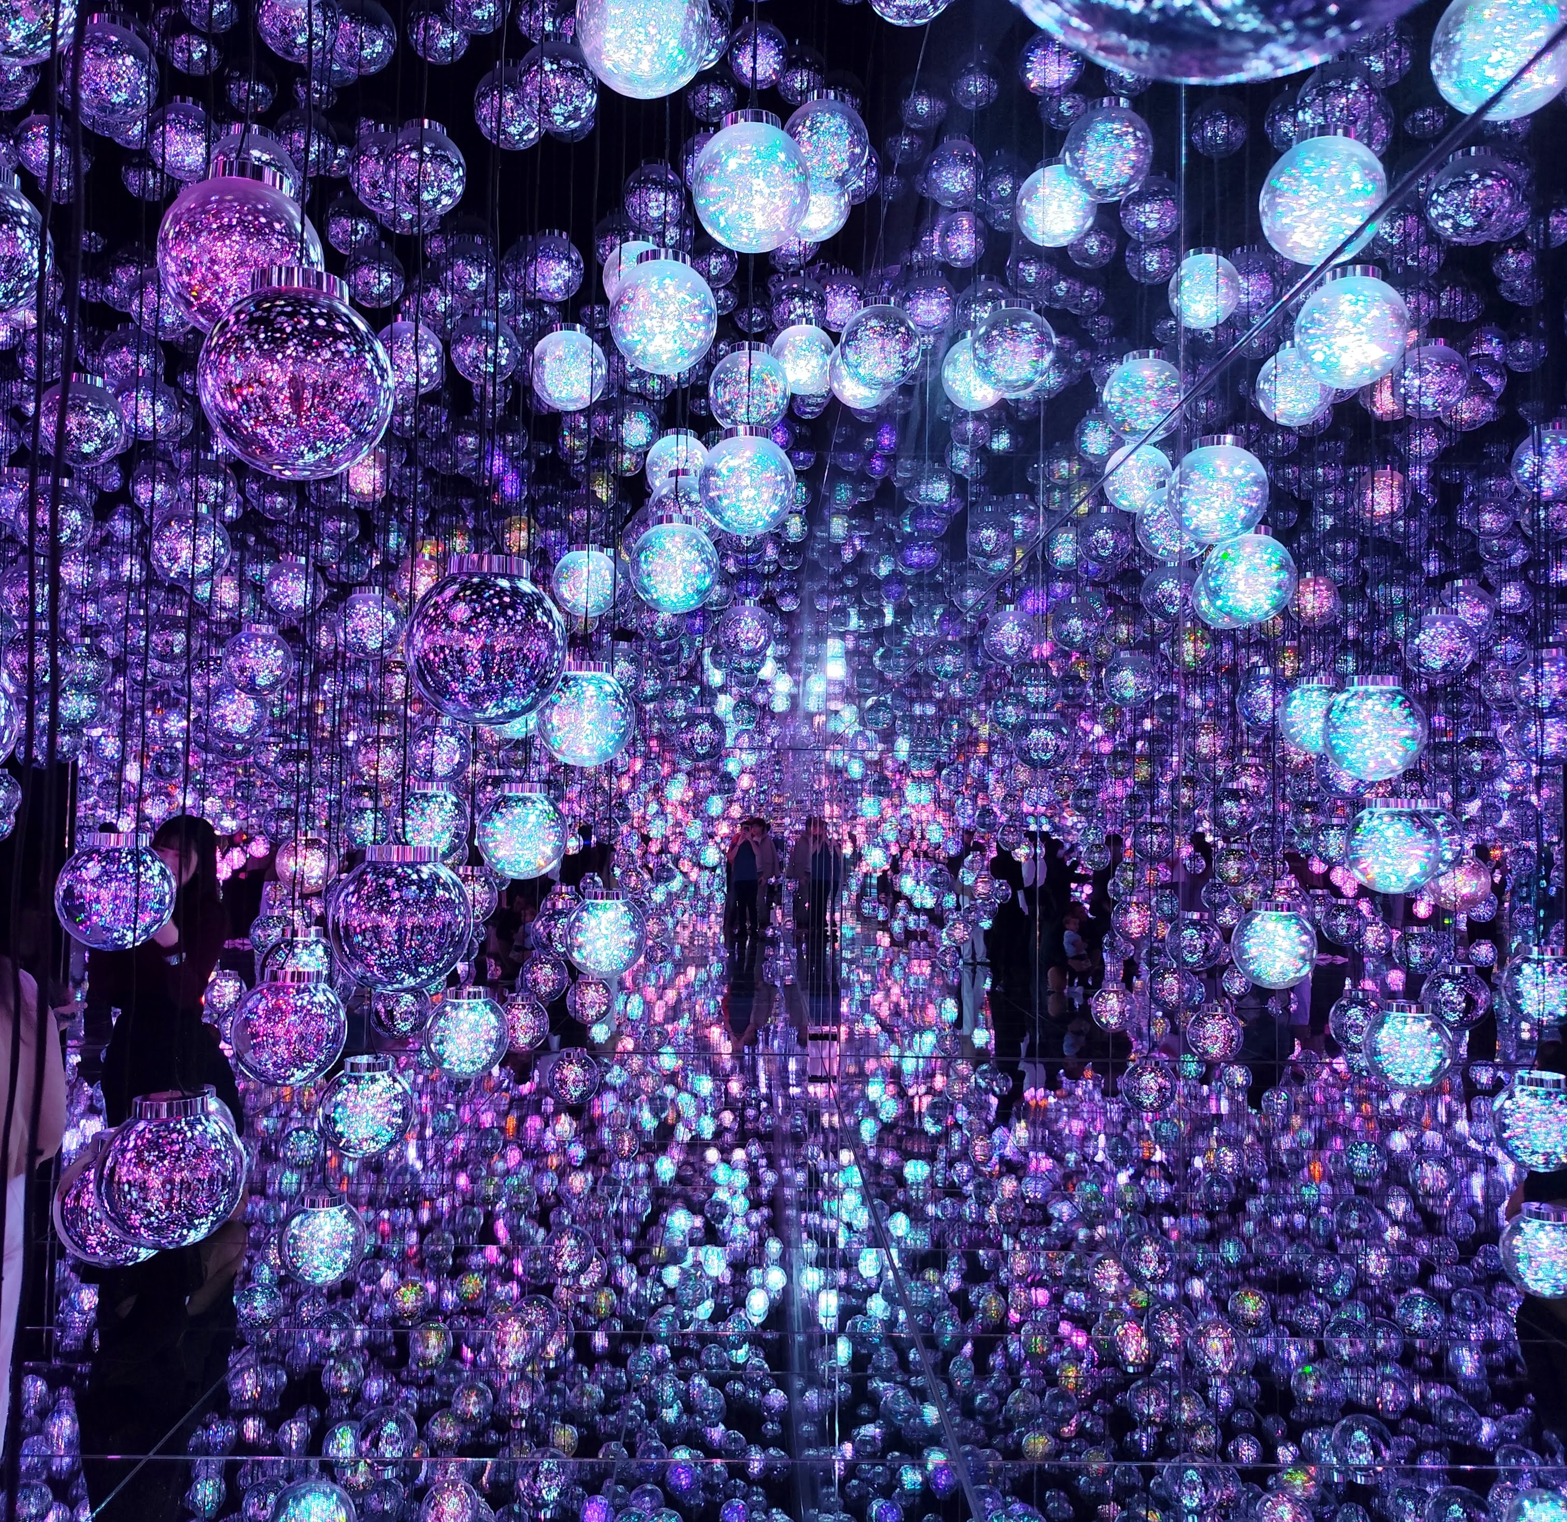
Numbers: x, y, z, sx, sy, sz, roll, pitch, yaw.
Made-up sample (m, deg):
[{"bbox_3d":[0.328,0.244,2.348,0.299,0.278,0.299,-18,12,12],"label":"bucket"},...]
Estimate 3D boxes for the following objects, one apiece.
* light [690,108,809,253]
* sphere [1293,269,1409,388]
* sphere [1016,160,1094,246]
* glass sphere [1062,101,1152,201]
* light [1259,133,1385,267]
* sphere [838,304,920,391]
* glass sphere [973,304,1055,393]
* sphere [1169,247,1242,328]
[{"bbox_3d":[-0.064,-1.130,2.733,0.230,0.250,0.230,0,-3,-1],"label":"light"},{"bbox_3d":[1.236,-0.938,3.024,0.230,0.250,0.230,-1,-3,22],"label":"sphere"},{"bbox_3d":[0.801,-1.637,4.073,0.230,0.250,0.230,-1,-3,11],"label":"sphere"},{"bbox_3d":[0.845,-1.591,3.623,0.230,0.250,0.230,-1,-3,13],"label":"glass sphere"},{"bbox_3d":[1.091,-1.141,2.821,0.243,0.253,0.243,0,-3,21],"label":"light"},{"bbox_3d":[0.301,-1.299,4.339,0.243,0.253,0.243,1,-3,4],"label":"sphere"},{"bbox_3d":[0.685,-1.220,4.108,0.243,0.253,0.243,1,-3,9],"label":"glass sphere"},{"bbox_3d":[1.412,-1.577,4.650,0.230,0.250,0.230,-1,-3,17],"label":"sphere"}]

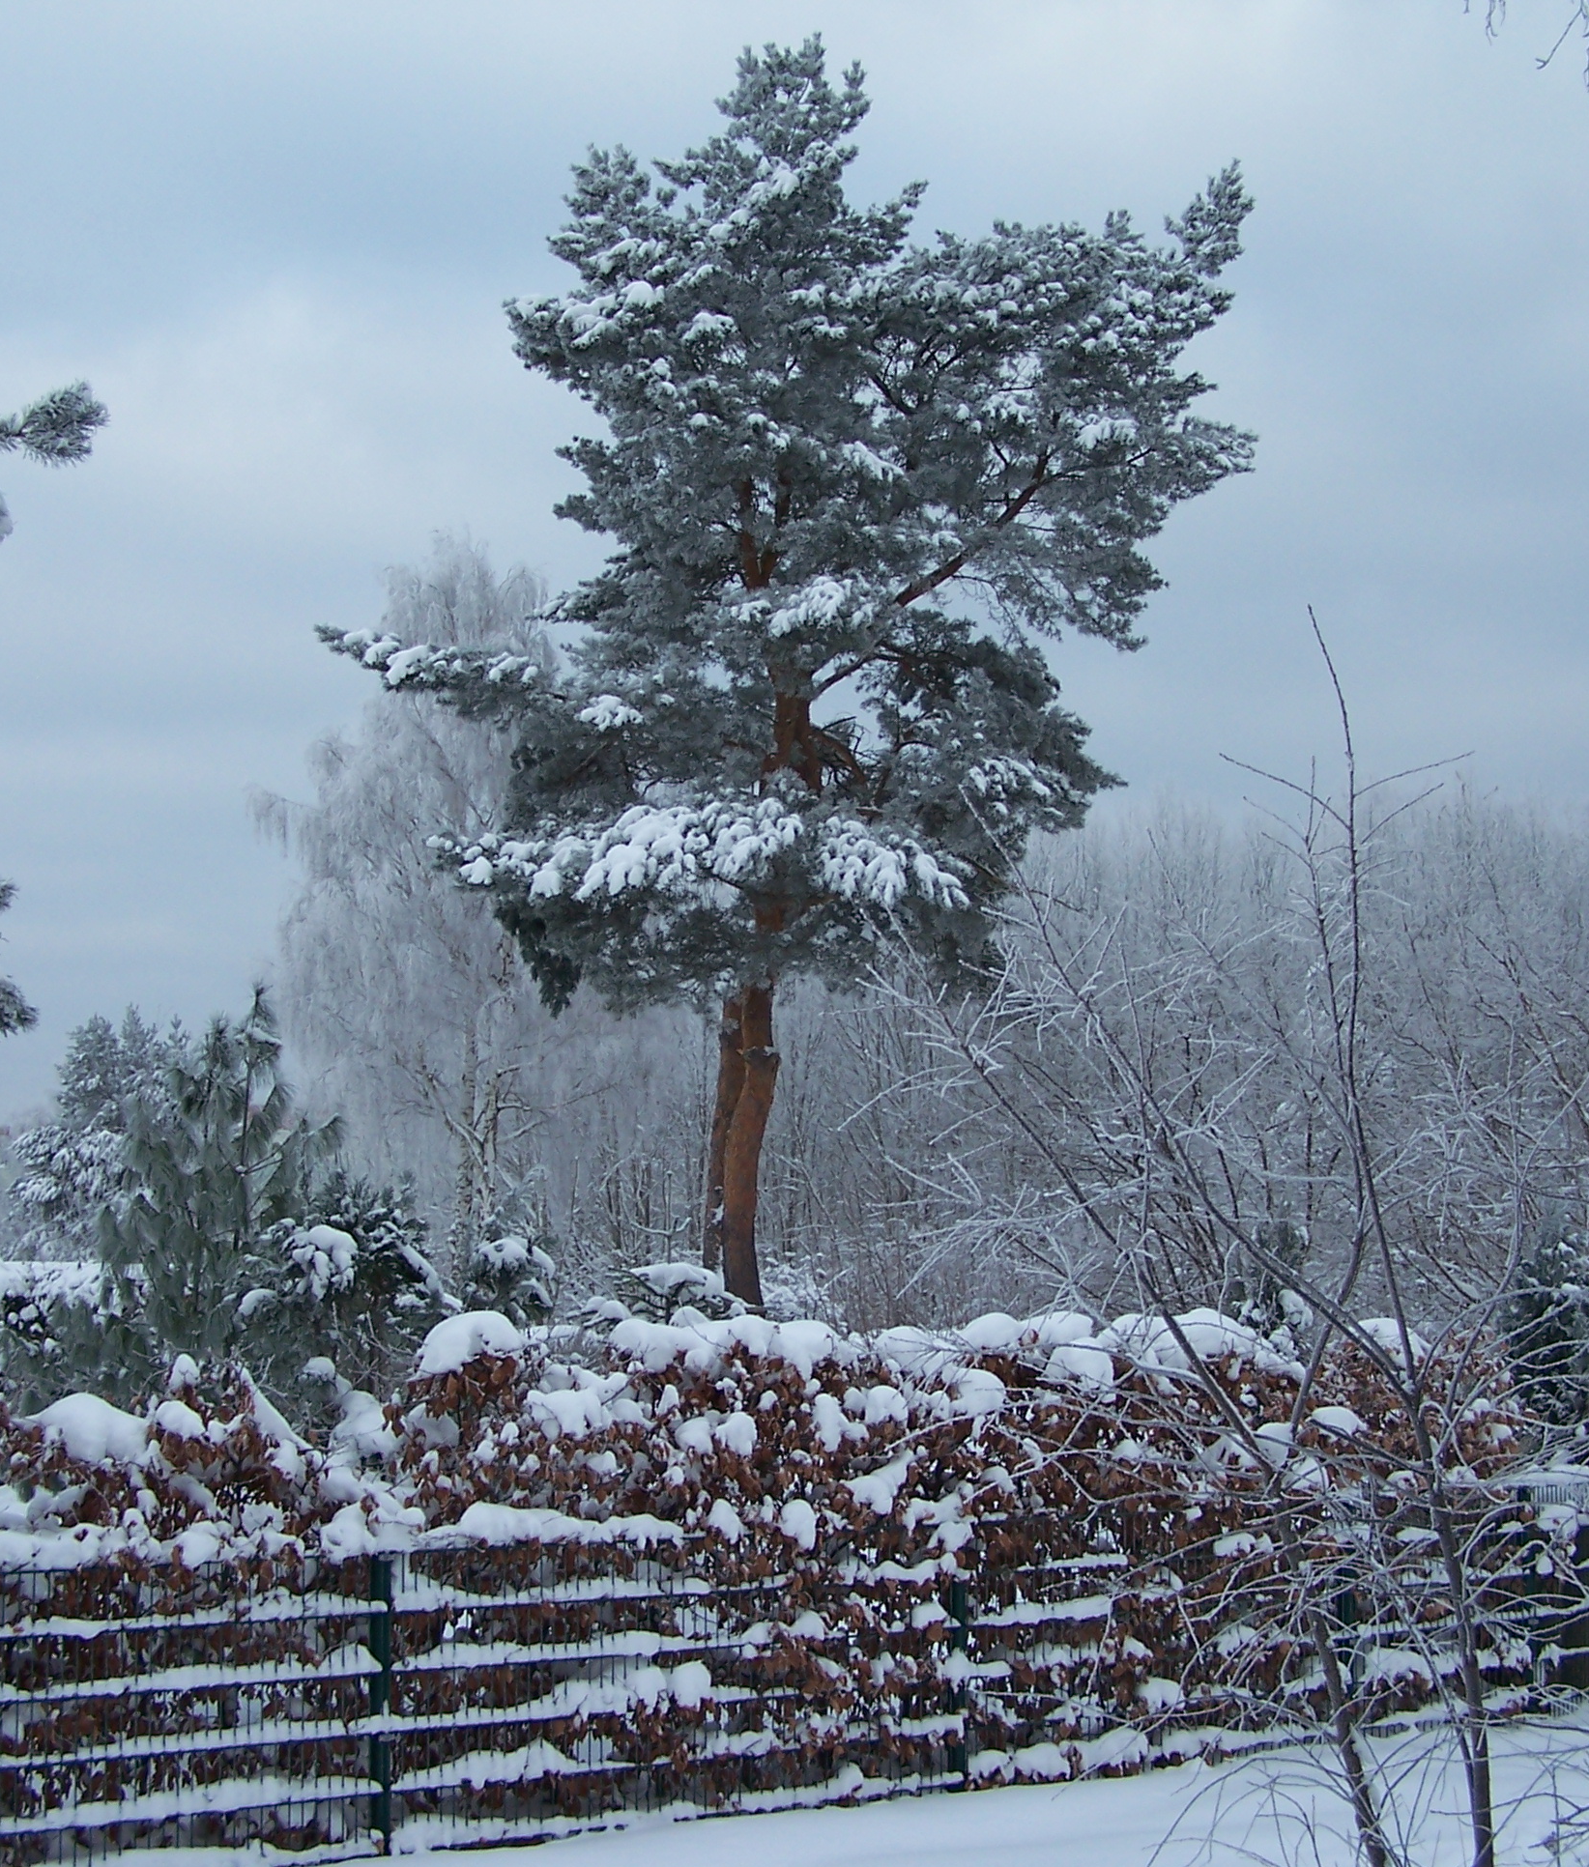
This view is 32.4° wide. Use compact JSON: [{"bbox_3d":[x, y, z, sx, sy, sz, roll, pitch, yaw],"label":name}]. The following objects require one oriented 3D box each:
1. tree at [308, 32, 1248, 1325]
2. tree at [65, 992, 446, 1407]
[{"bbox_3d":[-0.046,-1.725,25.949,8.790,14.210,7.800,0,-8,0],"label":"tree"},{"bbox_3d":[-2.637,1.997,13.353,1.860,3.430,1.800,0,-8,0],"label":"tree"}]

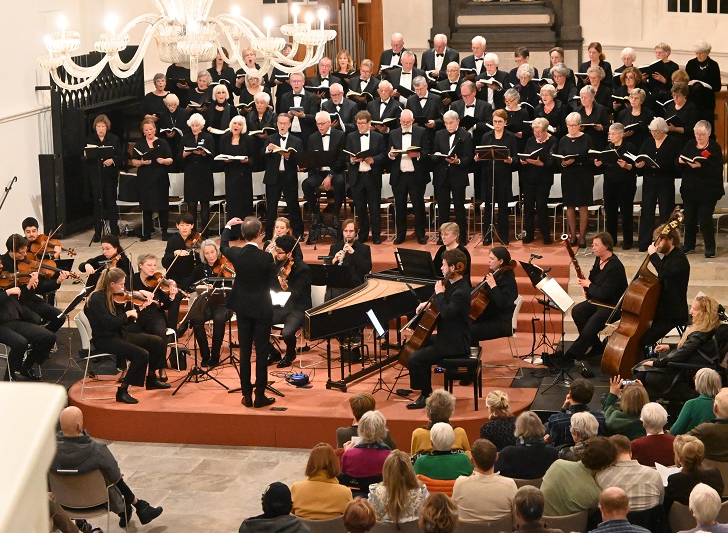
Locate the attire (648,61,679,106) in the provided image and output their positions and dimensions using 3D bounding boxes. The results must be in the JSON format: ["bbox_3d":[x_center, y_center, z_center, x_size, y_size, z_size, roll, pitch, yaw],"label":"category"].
[{"bbox_3d":[4.320,-2.292,23.909,0.480,1.320,0.400,4,11,30],"label":"attire"}]

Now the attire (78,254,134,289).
[{"bbox_3d":[-2.704,0.232,17.380,0.580,0.760,0.580,0,9,9],"label":"attire"}]

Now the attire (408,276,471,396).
[{"bbox_3d":[0.736,0.697,15.778,0.640,1.160,0.500,-1,9,2],"label":"attire"}]

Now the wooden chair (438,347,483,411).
[{"bbox_3d":[0.935,1.068,15.833,0.320,0.480,0.530,0,9,8],"label":"wooden chair"}]

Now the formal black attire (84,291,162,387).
[{"bbox_3d":[-2.325,0.700,16.043,0.740,0.940,0.500,-2,10,-6],"label":"formal black attire"}]

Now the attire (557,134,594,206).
[{"bbox_3d":[2.698,-1.255,21.258,0.490,0.920,0.380,1,10,16],"label":"attire"}]

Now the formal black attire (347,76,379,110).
[{"bbox_3d":[-0.030,-1.971,23.529,0.520,1.450,0.400,0,9,10],"label":"formal black attire"}]

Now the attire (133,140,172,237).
[{"bbox_3d":[-2.842,-1.015,22.177,0.550,1.360,0.420,-3,9,-14],"label":"attire"}]

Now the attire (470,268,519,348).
[{"bbox_3d":[1.229,0.559,16.850,0.740,1.020,0.500,-5,10,-24],"label":"attire"}]

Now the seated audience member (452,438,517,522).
[{"bbox_3d":[0.770,1.681,10.745,0.480,1.280,0.820,-1,9,0],"label":"seated audience member"}]

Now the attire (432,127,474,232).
[{"bbox_3d":[1.149,-1.042,21.582,0.520,1.450,0.380,1,10,15],"label":"attire"}]

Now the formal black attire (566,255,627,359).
[{"bbox_3d":[2.344,0.403,16.800,0.680,1.070,0.520,-7,11,-34],"label":"formal black attire"}]

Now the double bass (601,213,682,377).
[{"bbox_3d":[2.741,0.325,16.235,0.380,1.802,0.650,21,11,19],"label":"double bass"}]

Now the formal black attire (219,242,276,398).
[{"bbox_3d":[-1.082,0.499,15.608,0.500,1.500,0.380,1,10,16],"label":"formal black attire"}]

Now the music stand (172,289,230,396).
[{"bbox_3d":[-1.646,0.707,16.541,0.520,0.973,0.520,2,10,17],"label":"music stand"}]

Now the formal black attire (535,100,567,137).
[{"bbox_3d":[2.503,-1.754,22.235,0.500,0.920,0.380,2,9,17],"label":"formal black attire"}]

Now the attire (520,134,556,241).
[{"bbox_3d":[2.233,-1.027,21.448,0.470,1.370,0.380,2,10,21],"label":"attire"}]

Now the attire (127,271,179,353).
[{"bbox_3d":[-2.145,0.544,16.981,0.540,0.920,0.660,-6,11,-24],"label":"attire"}]

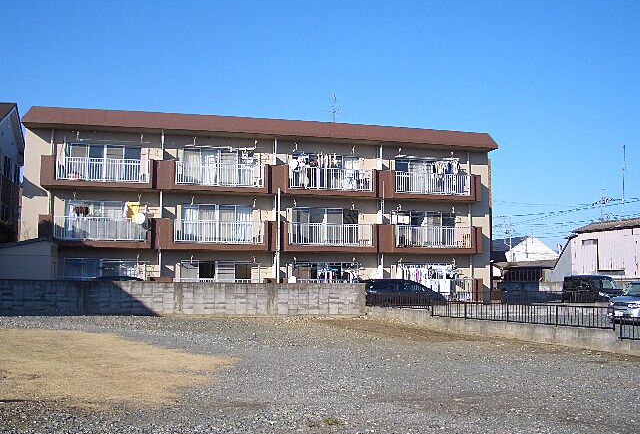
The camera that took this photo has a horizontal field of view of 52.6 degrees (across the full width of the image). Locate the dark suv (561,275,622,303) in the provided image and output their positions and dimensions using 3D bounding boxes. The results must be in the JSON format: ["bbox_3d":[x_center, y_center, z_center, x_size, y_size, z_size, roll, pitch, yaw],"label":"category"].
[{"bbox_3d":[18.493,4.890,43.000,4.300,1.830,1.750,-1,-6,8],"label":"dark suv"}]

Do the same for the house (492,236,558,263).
[{"bbox_3d":[24.922,6.574,84.361,8.600,7.100,10.000,2,-6,-18],"label":"house"}]

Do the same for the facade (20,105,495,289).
[{"bbox_3d":[-3.183,0.335,36.031,23.400,9.300,10.500,2,-6,-13],"label":"facade"}]

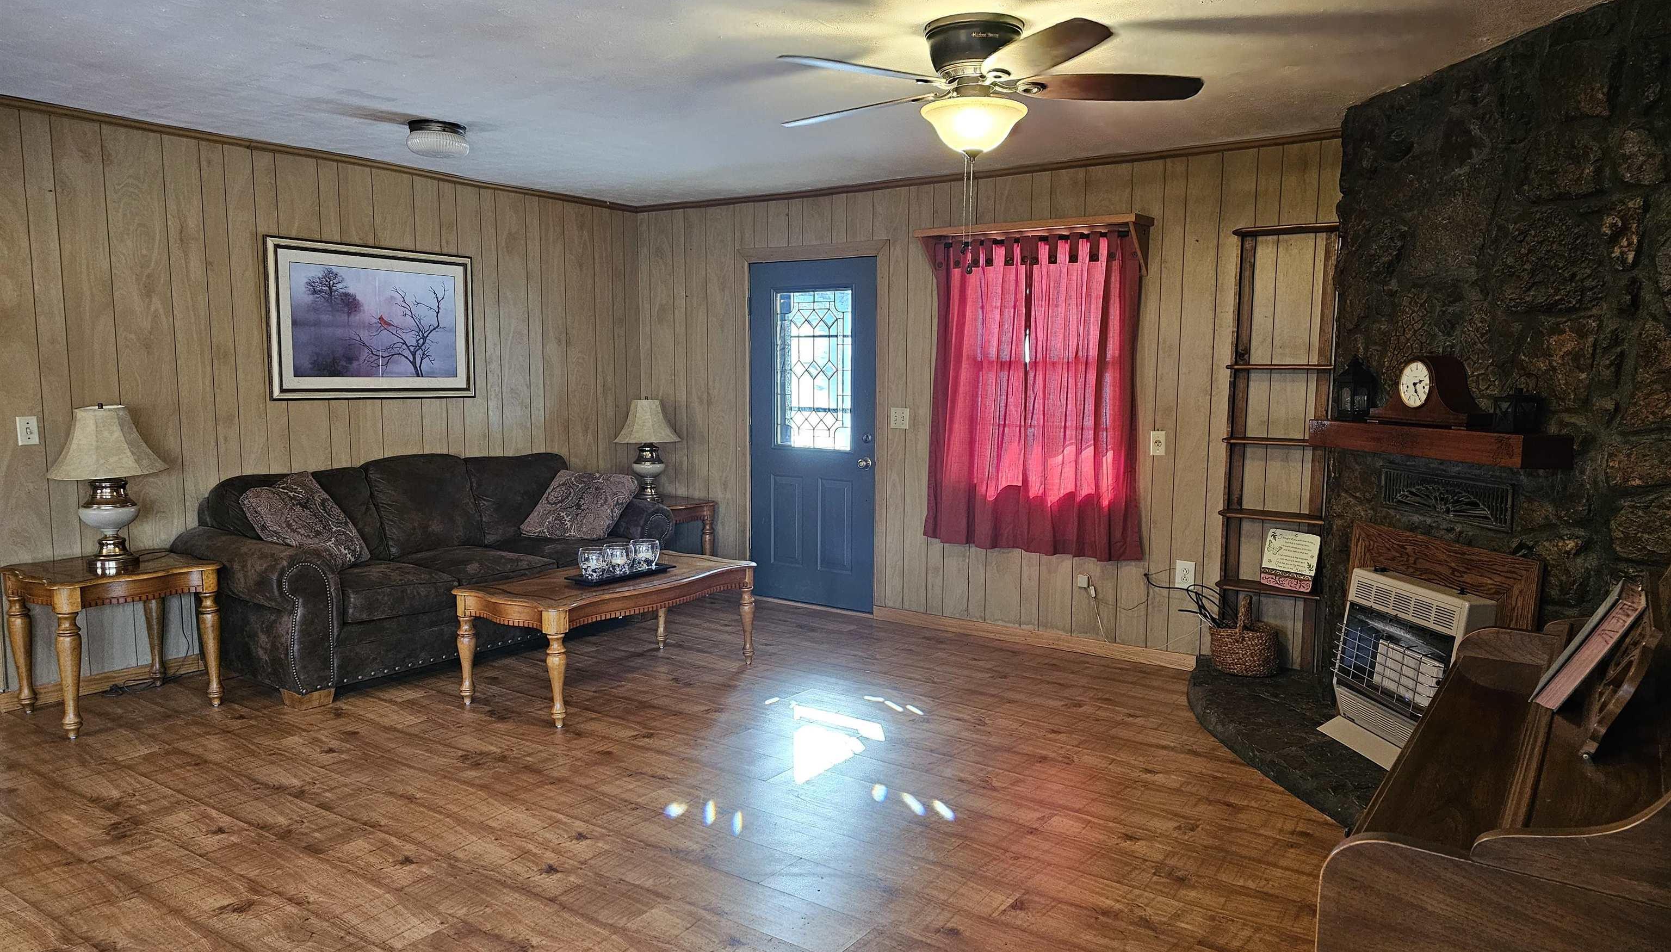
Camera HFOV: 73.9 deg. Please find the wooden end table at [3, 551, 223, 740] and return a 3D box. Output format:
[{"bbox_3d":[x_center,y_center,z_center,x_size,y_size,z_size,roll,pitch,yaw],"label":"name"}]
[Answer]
[{"bbox_3d":[-2.933,0.663,4.532,0.630,0.593,0.610,4,6,35],"label":"wooden end table"}]

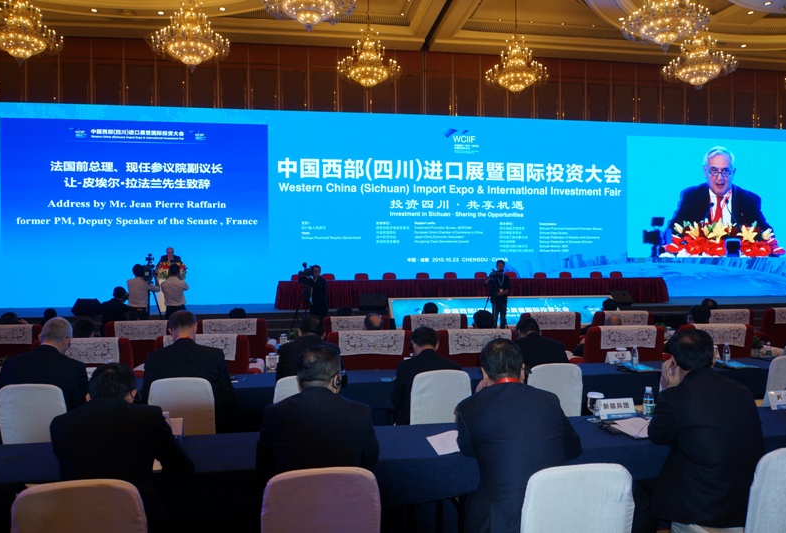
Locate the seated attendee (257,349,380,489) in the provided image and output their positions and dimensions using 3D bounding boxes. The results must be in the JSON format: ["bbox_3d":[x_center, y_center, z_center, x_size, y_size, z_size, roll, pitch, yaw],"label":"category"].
[{"bbox_3d":[-0.360,0.995,2.757,0.550,1.320,0.780,0,1,-9],"label":"seated attendee"}]

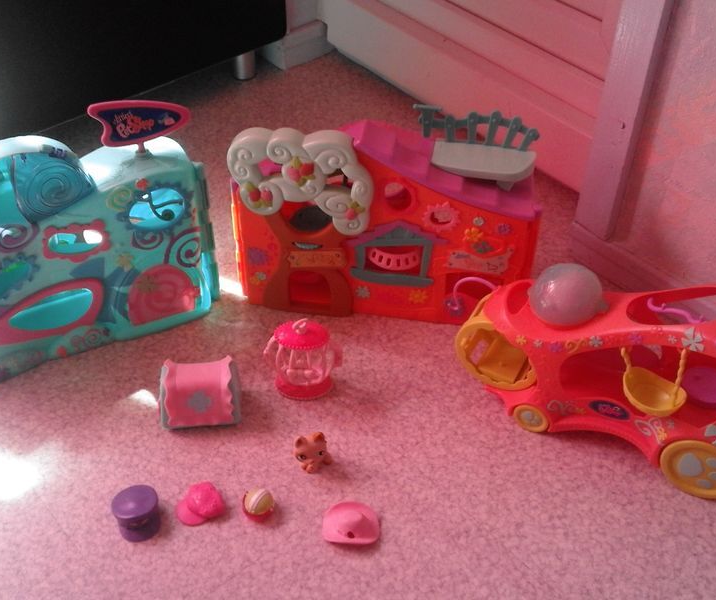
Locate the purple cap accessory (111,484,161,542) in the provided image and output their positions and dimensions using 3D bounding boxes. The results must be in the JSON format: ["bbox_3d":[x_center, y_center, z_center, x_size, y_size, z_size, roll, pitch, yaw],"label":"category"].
[{"bbox_3d":[-0.195,0.187,0.733,0.038,0.029,0.040,-15,42,-18],"label":"purple cap accessory"}]

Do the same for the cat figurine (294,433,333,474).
[{"bbox_3d":[-0.042,0.143,0.780,0.030,0.039,0.036,4,40,4],"label":"cat figurine"}]

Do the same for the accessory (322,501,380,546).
[{"bbox_3d":[-0.006,0.196,0.733,0.049,0.020,0.035,-13,42,-16],"label":"accessory"}]

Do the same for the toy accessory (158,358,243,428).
[{"bbox_3d":[-0.158,0.092,0.830,0.076,0.050,0.044,-5,40,-7],"label":"toy accessory"}]

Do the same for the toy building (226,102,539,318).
[{"bbox_3d":[0.031,-0.089,0.904,0.318,0.239,0.098,6,40,6],"label":"toy building"}]

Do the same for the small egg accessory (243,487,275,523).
[{"bbox_3d":[-0.088,0.182,0.743,0.029,0.027,0.029,0,40,0],"label":"small egg accessory"}]

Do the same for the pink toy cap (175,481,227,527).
[{"bbox_3d":[-0.141,0.178,0.749,0.045,0.024,0.035,-23,45,-25],"label":"pink toy cap"}]

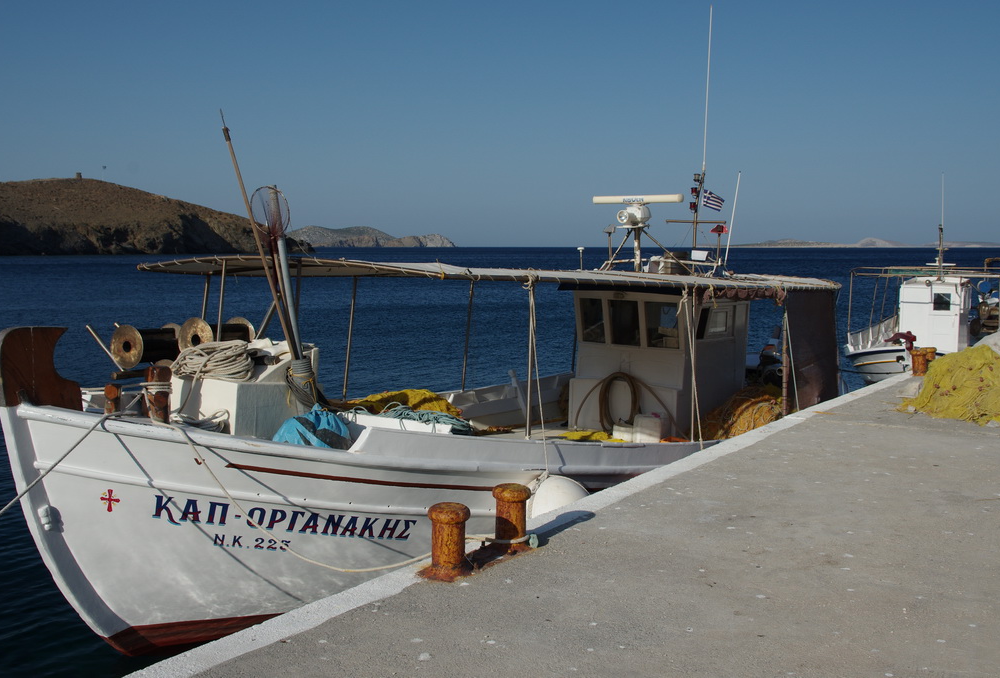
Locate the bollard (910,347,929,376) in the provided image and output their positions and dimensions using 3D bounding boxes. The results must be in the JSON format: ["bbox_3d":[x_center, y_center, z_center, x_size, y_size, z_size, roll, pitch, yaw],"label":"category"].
[{"bbox_3d":[5.595,0.307,13.975,0.240,0.360,0.240,4,6,36],"label":"bollard"}]

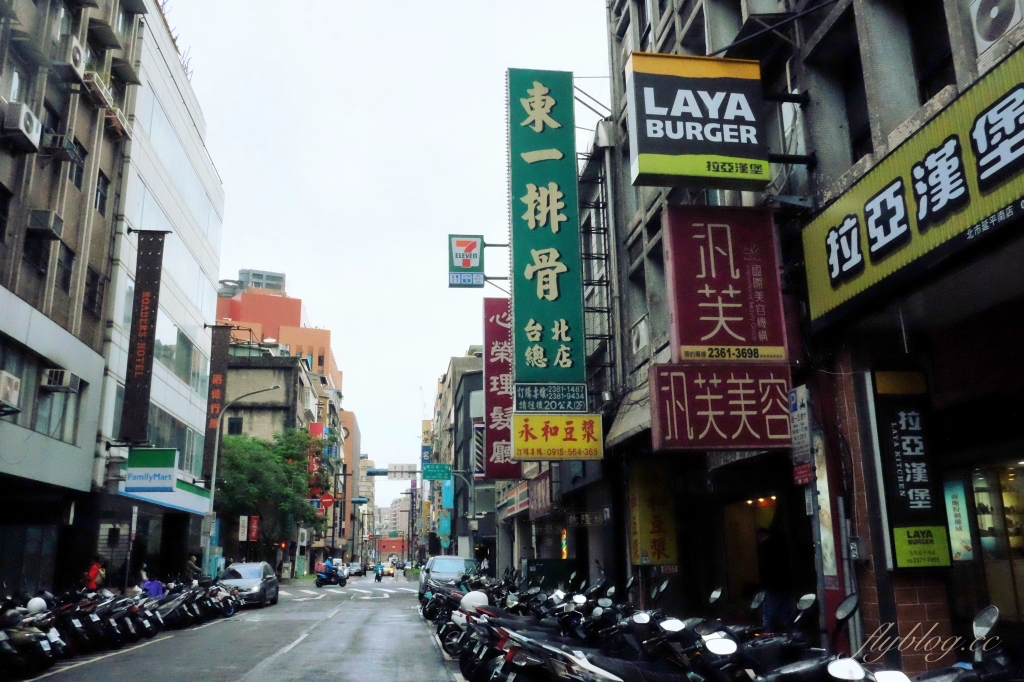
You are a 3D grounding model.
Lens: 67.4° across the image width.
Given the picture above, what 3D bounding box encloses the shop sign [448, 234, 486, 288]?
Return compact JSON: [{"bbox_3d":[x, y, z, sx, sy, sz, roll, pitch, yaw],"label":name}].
[{"bbox_3d":[-1.561,-2.686,26.452,1.184,1.950,0.300,1,-15,-8],"label":"shop sign"}]

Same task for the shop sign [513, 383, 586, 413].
[{"bbox_3d":[0.584,0.868,11.502,1.085,0.426,0.180,1,-15,-8],"label":"shop sign"}]

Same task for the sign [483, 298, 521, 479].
[{"bbox_3d":[-0.246,1.226,20.240,0.911,4.820,0.250,1,-15,-8],"label":"sign"}]

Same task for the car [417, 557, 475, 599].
[{"bbox_3d":[-2.330,8.790,28.181,1.800,1.700,4.500,1,-15,-8],"label":"car"}]

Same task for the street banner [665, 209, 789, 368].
[{"bbox_3d":[2.060,-0.534,7.489,1.075,1.575,0.190,1,-15,-8],"label":"street banner"}]

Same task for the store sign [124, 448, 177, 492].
[{"bbox_3d":[-9.752,3.522,20.844,1.201,1.137,0.300,1,-15,-8],"label":"store sign"}]

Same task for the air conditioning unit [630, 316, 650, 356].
[{"bbox_3d":[2.416,-0.102,13.527,0.300,0.560,0.820,1,-15,-8],"label":"air conditioning unit"}]

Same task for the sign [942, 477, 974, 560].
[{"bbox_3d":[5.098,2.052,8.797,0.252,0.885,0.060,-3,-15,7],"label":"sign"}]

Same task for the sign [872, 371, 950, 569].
[{"bbox_3d":[2.865,0.924,5.590,0.470,1.398,0.140,1,-15,-8],"label":"sign"}]

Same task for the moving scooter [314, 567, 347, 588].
[{"bbox_3d":[-10.521,13.709,44.500,1.830,1.170,0.700,1,-15,-8],"label":"moving scooter"}]

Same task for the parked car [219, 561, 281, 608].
[{"bbox_3d":[-9.954,9.150,28.904,1.780,1.620,4.400,1,-15,-8],"label":"parked car"}]

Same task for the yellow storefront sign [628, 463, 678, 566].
[{"bbox_3d":[2.060,2.538,11.277,0.529,1.456,0.380,1,-15,-8],"label":"yellow storefront sign"}]

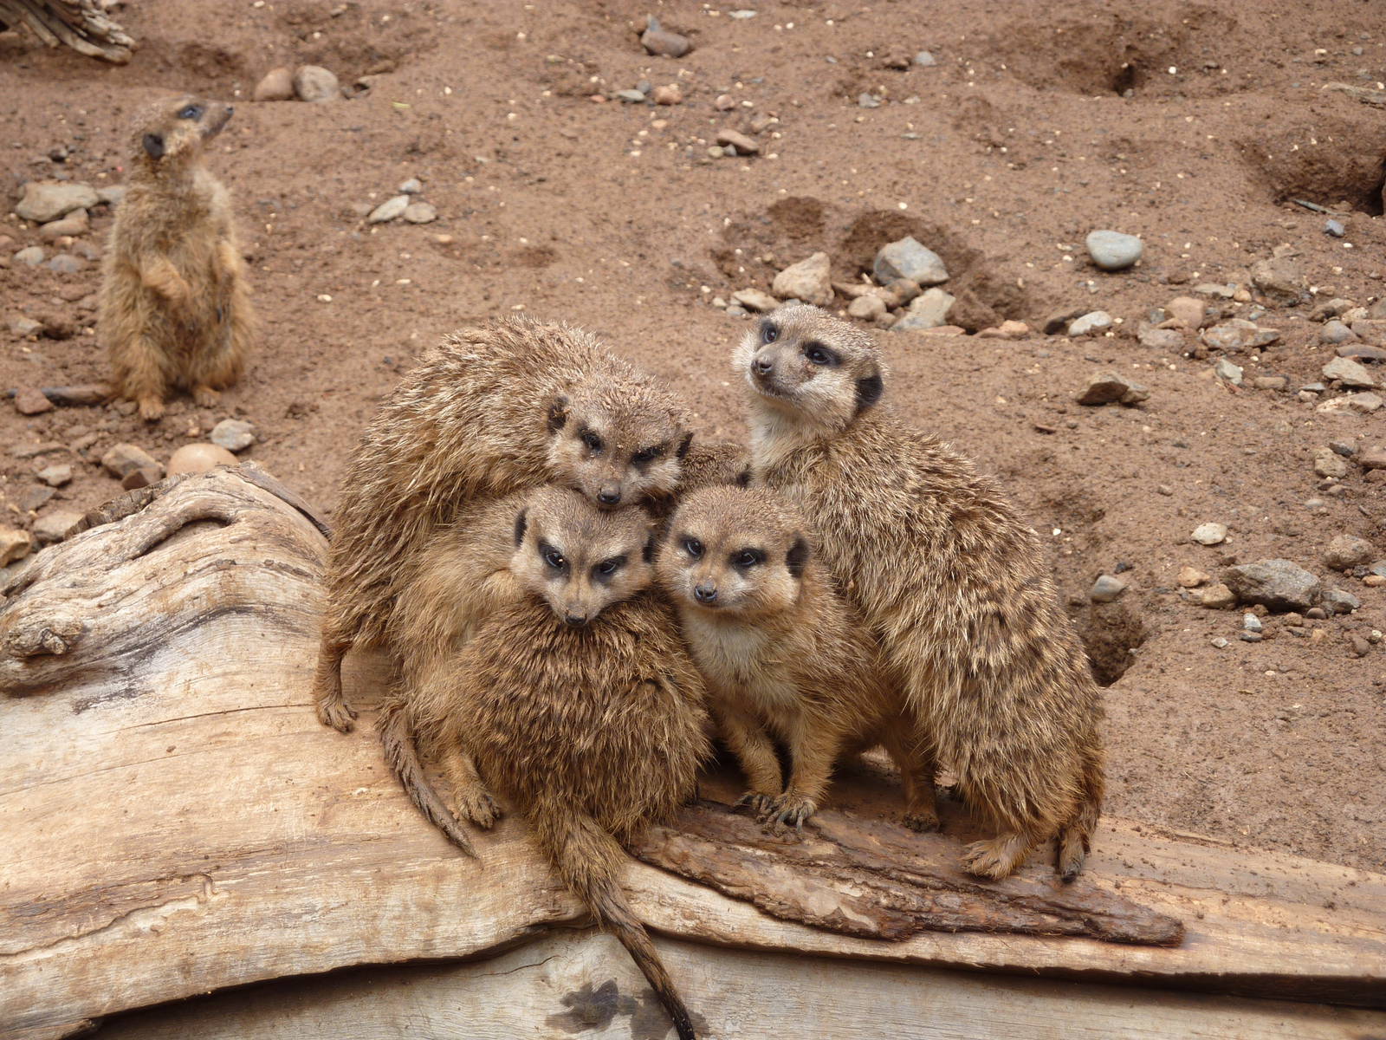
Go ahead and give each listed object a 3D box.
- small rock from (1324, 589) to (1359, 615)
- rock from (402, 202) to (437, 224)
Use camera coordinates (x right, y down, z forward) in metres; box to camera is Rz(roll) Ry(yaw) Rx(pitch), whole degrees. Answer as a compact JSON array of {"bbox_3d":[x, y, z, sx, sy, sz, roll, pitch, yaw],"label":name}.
[{"bbox_3d":[0.480,0.060,3.790,0.027,0.018,0.022,0,24,0],"label":"small rock"},{"bbox_3d":[-0.219,-0.246,4.117,0.028,0.017,0.024,0,23,0],"label":"rock"}]

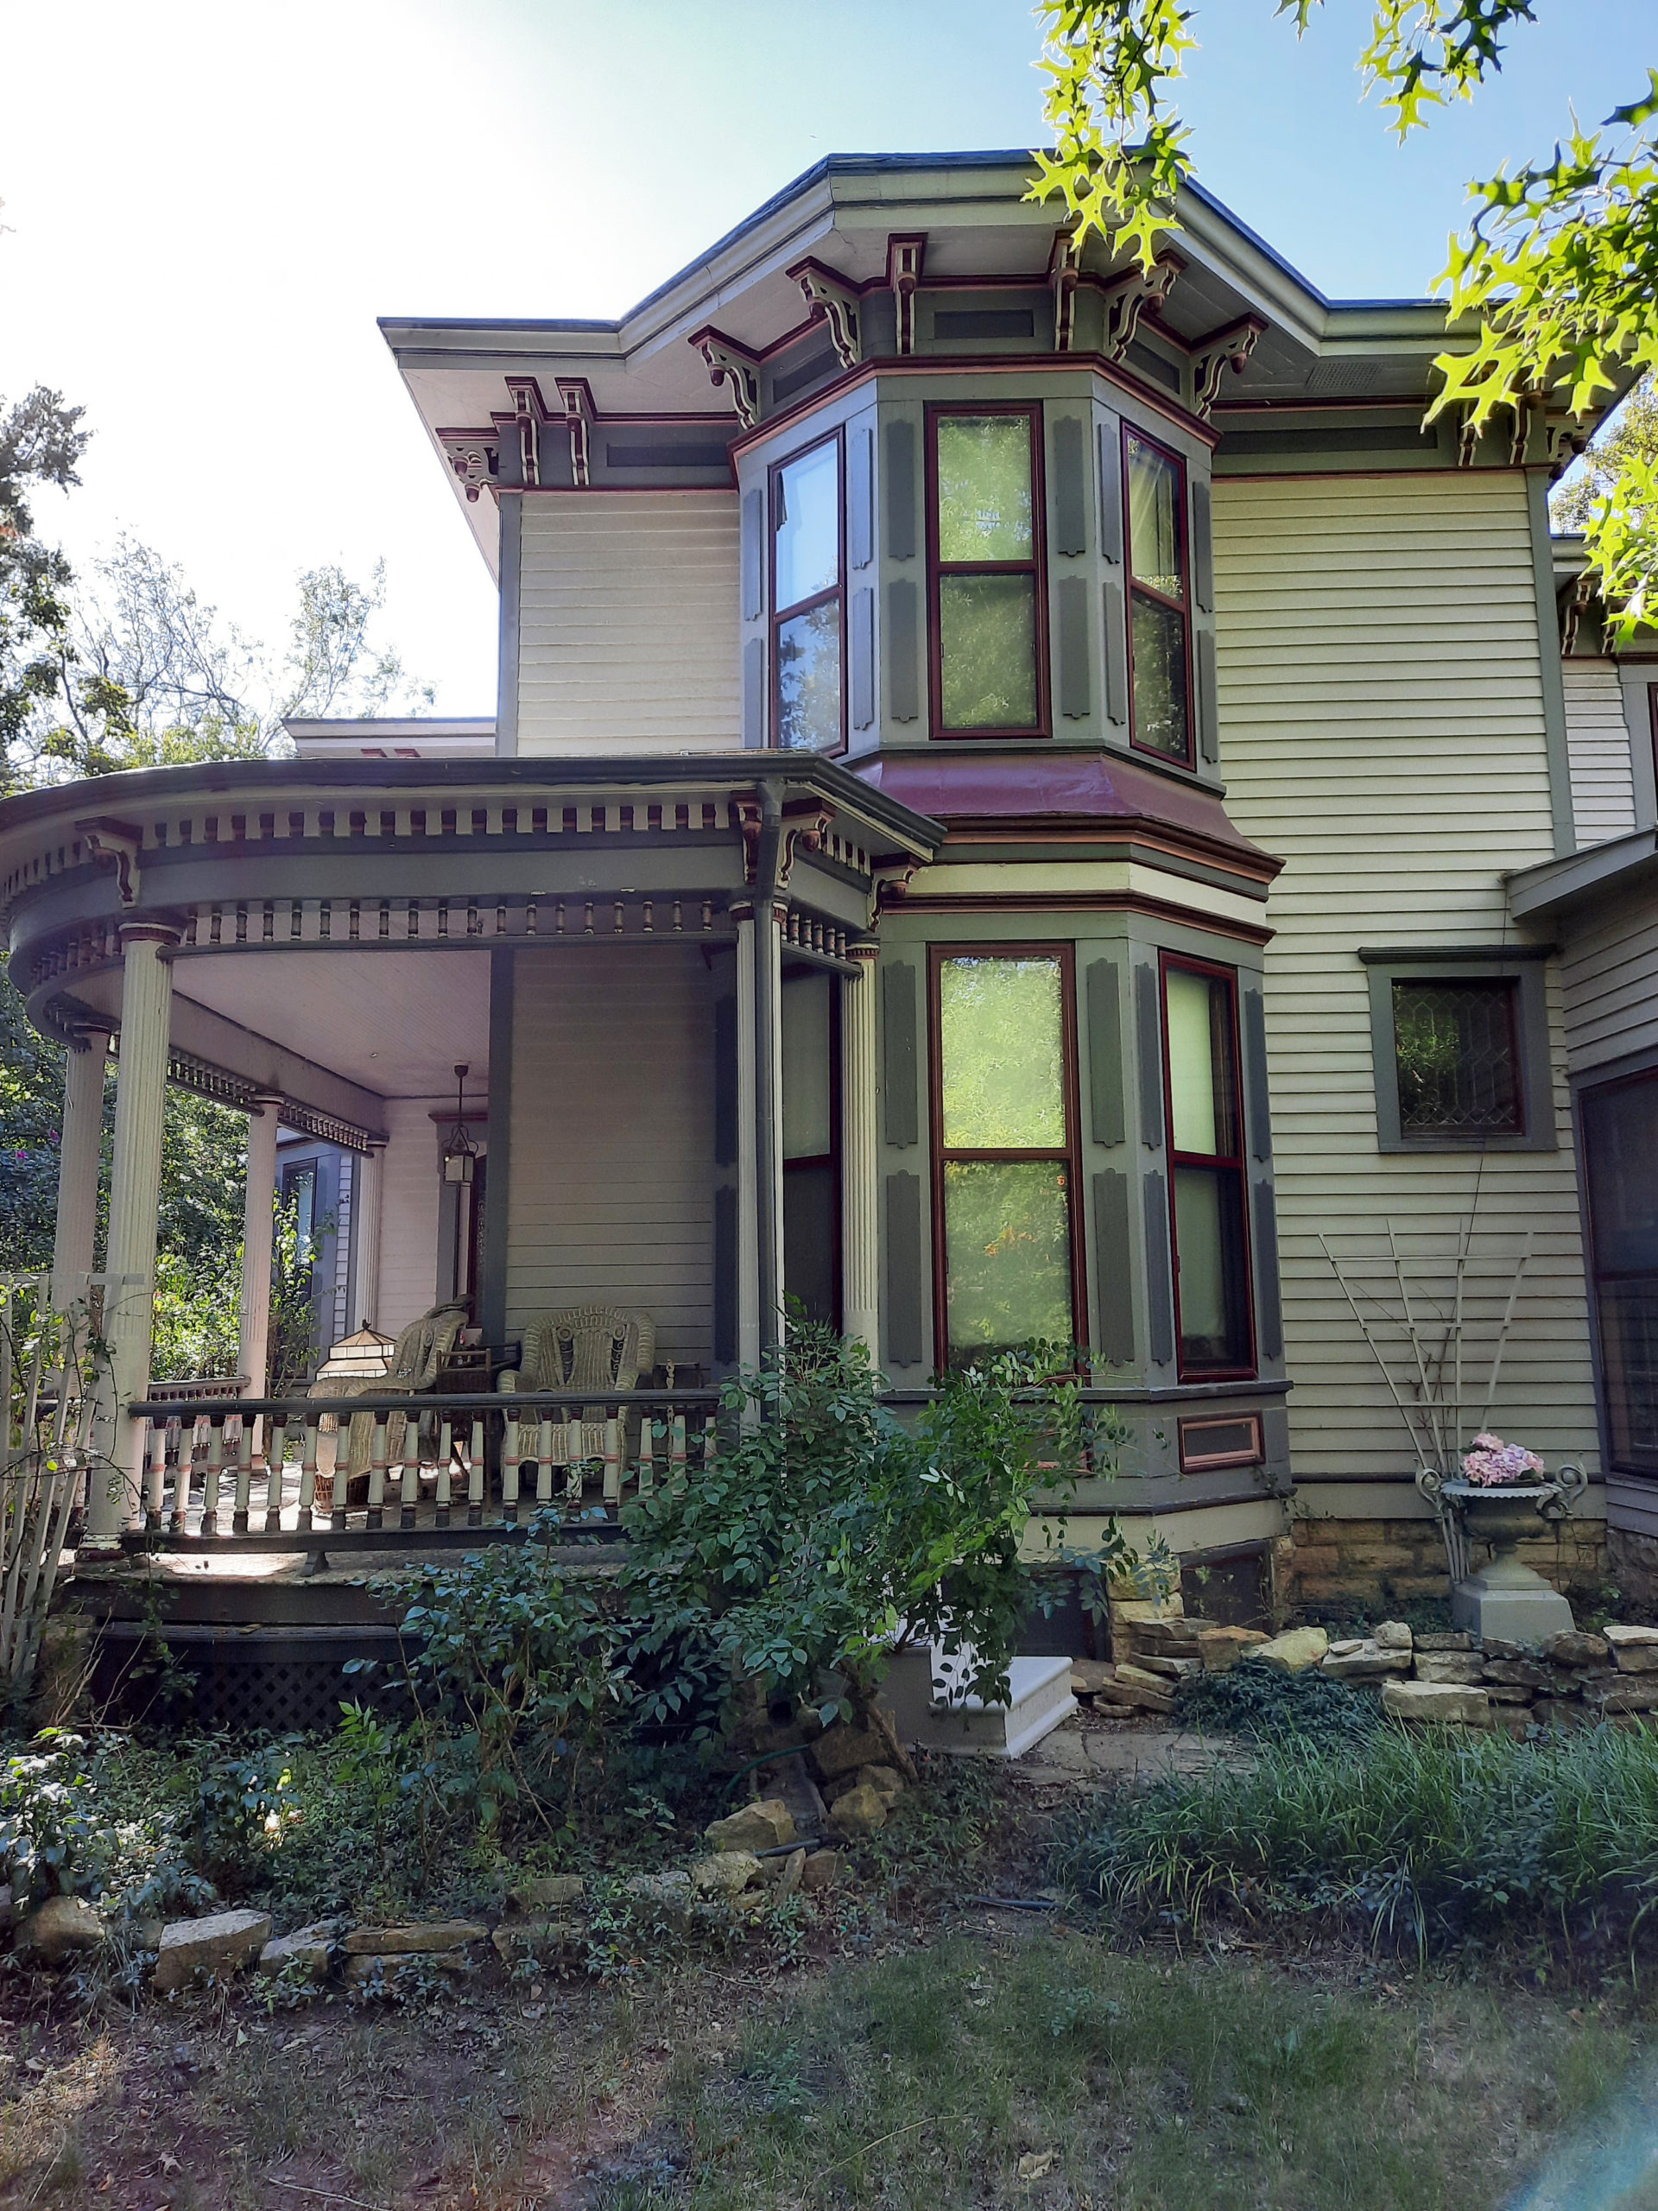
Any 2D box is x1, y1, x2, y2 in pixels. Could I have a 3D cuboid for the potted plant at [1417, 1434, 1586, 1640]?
[{"bbox_3d":[3.394,2.163,8.086,0.800,0.965,0.600,-1,-9,1],"label":"potted plant"}]

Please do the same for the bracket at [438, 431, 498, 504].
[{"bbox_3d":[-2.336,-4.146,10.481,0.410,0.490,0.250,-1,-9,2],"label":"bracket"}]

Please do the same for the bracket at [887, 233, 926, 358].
[{"bbox_3d":[0.419,-4.302,8.492,0.200,0.425,0.410,-1,-8,2],"label":"bracket"}]

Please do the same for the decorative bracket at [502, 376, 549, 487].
[{"bbox_3d":[-1.813,-4.038,9.575,0.170,0.455,0.385,-1,-9,1],"label":"decorative bracket"}]

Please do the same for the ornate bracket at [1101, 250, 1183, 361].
[{"bbox_3d":[1.706,-4.237,8.541,0.170,0.450,0.400,8,-12,-43],"label":"ornate bracket"}]

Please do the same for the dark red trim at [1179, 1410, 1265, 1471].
[{"bbox_3d":[1.890,1.606,7.637,0.726,0.254,0.050,7,-11,-43],"label":"dark red trim"}]

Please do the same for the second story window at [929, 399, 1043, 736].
[{"bbox_3d":[0.838,-2.850,8.472,0.615,1.875,0.100,-1,-8,2],"label":"second story window"}]

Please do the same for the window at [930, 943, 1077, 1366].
[{"bbox_3d":[0.841,0.254,7.476,0.690,2.070,0.120,-1,-9,1],"label":"window"}]

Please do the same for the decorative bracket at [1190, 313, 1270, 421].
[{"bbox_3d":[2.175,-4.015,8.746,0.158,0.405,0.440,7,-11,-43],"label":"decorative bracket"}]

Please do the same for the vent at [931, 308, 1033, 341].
[{"bbox_3d":[0.850,-4.243,8.674,0.545,0.160,0.040,-1,-8,2],"label":"vent"}]

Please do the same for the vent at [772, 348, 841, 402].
[{"bbox_3d":[-0.129,-4.072,8.902,0.040,0.160,0.540,8,-12,-43],"label":"vent"}]

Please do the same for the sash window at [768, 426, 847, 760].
[{"bbox_3d":[-0.116,-2.855,9.127,0.100,1.940,0.635,7,-12,-42],"label":"sash window"}]

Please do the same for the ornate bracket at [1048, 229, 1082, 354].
[{"bbox_3d":[1.277,-4.312,8.460,0.185,0.430,0.410,-1,-8,2],"label":"ornate bracket"}]

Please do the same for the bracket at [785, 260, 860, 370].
[{"bbox_3d":[-0.010,-4.274,8.661,0.410,0.425,0.200,7,-11,-42],"label":"bracket"}]

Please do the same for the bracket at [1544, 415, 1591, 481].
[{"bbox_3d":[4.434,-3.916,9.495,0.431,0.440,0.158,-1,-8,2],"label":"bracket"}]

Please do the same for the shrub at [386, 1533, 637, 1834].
[{"bbox_3d":[-0.976,1.828,5.199,0.820,0.860,0.750,-1,-9,1],"label":"shrub"}]

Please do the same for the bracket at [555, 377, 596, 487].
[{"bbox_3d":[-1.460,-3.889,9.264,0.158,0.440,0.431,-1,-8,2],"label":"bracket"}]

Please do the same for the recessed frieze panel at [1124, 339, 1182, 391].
[{"bbox_3d":[1.743,-4.021,8.645,0.563,0.154,0.040,7,-11,-43],"label":"recessed frieze panel"}]

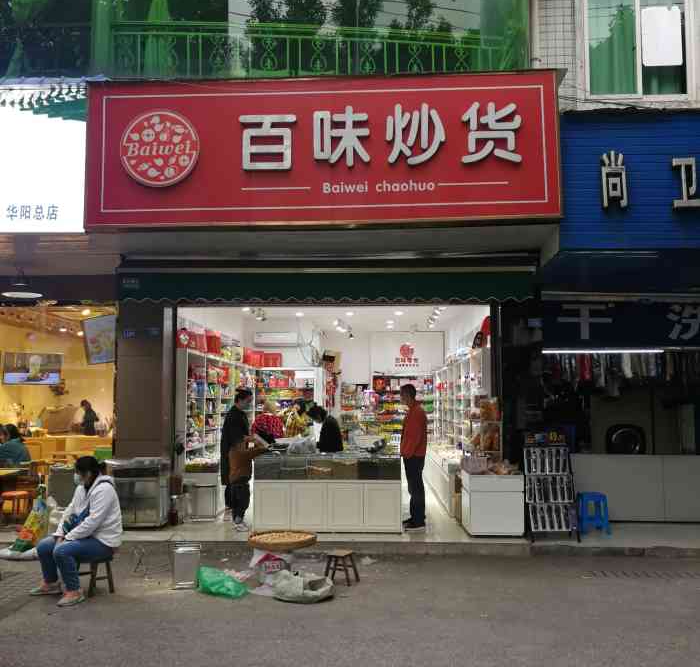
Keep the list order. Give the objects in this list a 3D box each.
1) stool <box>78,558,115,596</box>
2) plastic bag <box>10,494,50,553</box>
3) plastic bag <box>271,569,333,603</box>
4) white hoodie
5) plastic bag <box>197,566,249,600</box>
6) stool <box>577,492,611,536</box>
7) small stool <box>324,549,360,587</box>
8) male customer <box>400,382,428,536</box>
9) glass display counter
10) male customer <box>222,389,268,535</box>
[{"bbox_3d":[-2.218,2.093,6.330,0.320,0.310,0.260,1,-6,-15],"label":"stool"},{"bbox_3d":[-3.415,2.025,7.733,0.370,0.600,0.300,1,-6,-15],"label":"plastic bag"},{"bbox_3d":[-0.379,2.115,6.143,0.510,0.200,0.380,-1,-6,2],"label":"plastic bag"},{"bbox_3d":[-2.235,1.525,6.236,0.500,0.590,0.460,3,-6,-25],"label":"white hoodie"},{"bbox_3d":[-1.100,2.133,6.270,0.410,0.190,0.280,-2,-6,23],"label":"plastic bag"},{"bbox_3d":[2.830,2.081,8.464,0.340,0.460,0.340,-1,-5,9],"label":"stool"},{"bbox_3d":[-0.085,2.127,6.632,0.270,0.280,0.220,-2,-6,20],"label":"small stool"},{"bbox_3d":[0.780,1.460,8.753,0.330,1.710,0.470,0,-5,0],"label":"male customer"},{"bbox_3d":[-0.240,1.889,8.673,1.690,0.840,0.640,0,-5,3],"label":"glass display counter"},{"bbox_3d":[-1.299,1.514,8.884,0.520,1.690,0.500,0,-6,-9],"label":"male customer"}]

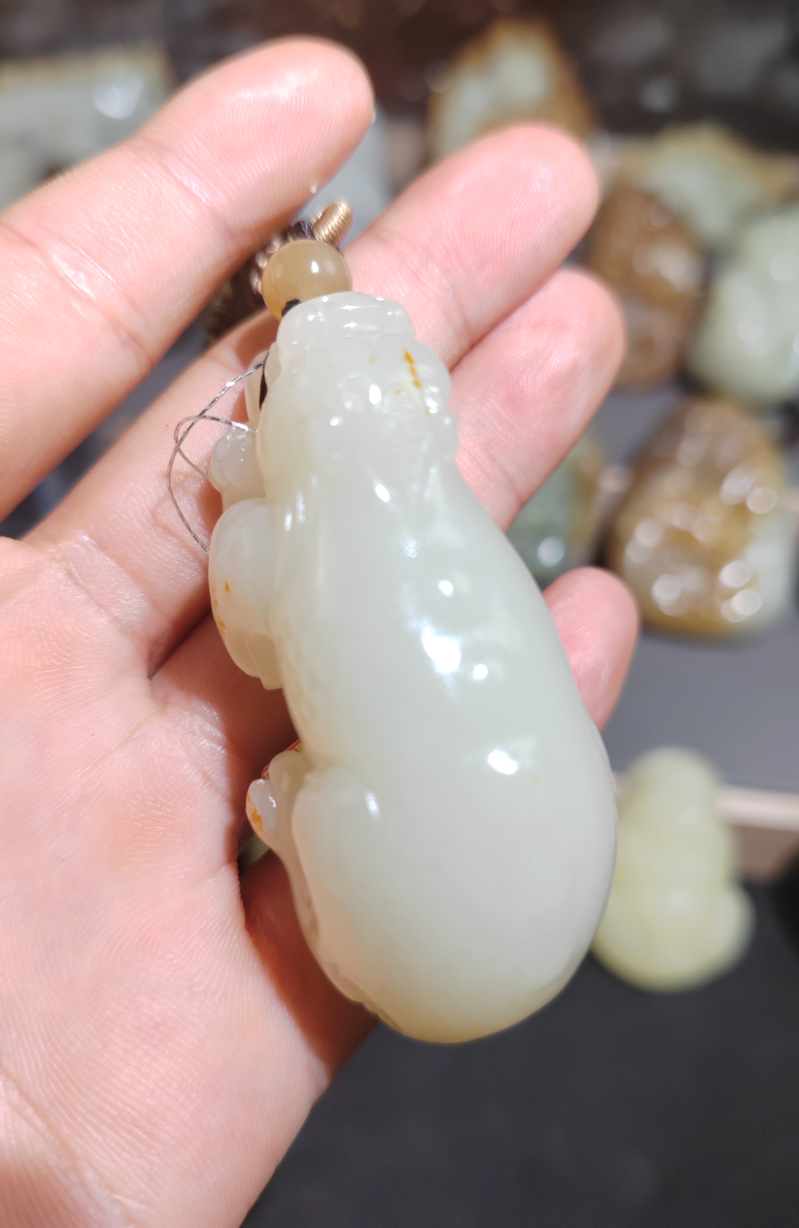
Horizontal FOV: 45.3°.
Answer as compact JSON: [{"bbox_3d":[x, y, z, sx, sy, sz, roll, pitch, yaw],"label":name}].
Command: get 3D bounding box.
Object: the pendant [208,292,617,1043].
[{"bbox_3d":[0.001,0.006,0.100,0.033,0.036,0.079,-5,83,-30],"label":"pendant"}]

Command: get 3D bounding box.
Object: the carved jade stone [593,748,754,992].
[{"bbox_3d":[0.085,0.079,0.295,0.048,0.030,0.073,0,86,3],"label":"carved jade stone"}]

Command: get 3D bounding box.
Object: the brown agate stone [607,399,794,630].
[{"bbox_3d":[0.105,-0.034,0.335,0.063,0.036,0.081,1,84,3],"label":"brown agate stone"}]

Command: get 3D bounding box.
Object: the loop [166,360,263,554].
[{"bbox_3d":[-0.020,-0.017,0.102,0.011,0.005,0.021,3,90,0],"label":"loop"}]

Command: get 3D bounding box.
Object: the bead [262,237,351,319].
[{"bbox_3d":[-0.010,-0.036,0.105,0.010,0.010,0.010,18,84,0],"label":"bead"}]

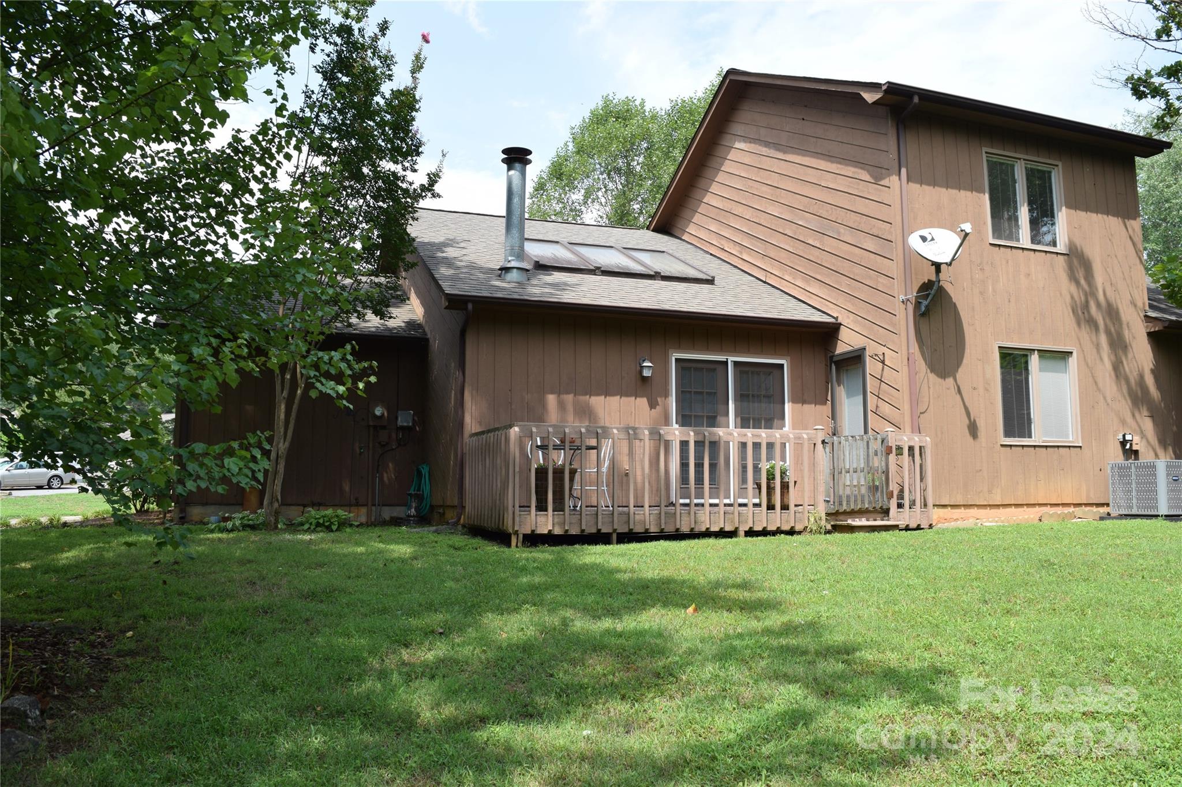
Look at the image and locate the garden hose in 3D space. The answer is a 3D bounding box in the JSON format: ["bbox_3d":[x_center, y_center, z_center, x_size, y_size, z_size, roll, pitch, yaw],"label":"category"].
[{"bbox_3d":[-2.466,1.384,12.756,0.334,0.779,0.221,2,-7,-21],"label":"garden hose"}]

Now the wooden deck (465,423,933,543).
[{"bbox_3d":[1.320,1.103,10.822,5.347,1.216,2.080,2,-7,-21],"label":"wooden deck"}]

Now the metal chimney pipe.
[{"bbox_3d":[-1.028,-2.437,12.025,0.457,1.889,0.452,0,-6,0],"label":"metal chimney pipe"}]

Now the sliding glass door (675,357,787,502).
[{"bbox_3d":[1.974,0.501,12.234,1.824,2.010,0.121,2,-7,-21],"label":"sliding glass door"}]

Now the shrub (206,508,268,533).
[{"bbox_3d":[-4.593,1.640,11.501,0.739,0.322,0.653,2,-7,-21],"label":"shrub"}]

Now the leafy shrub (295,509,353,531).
[{"bbox_3d":[-3.574,1.678,11.895,0.754,0.322,0.653,2,-7,-21],"label":"leafy shrub"}]

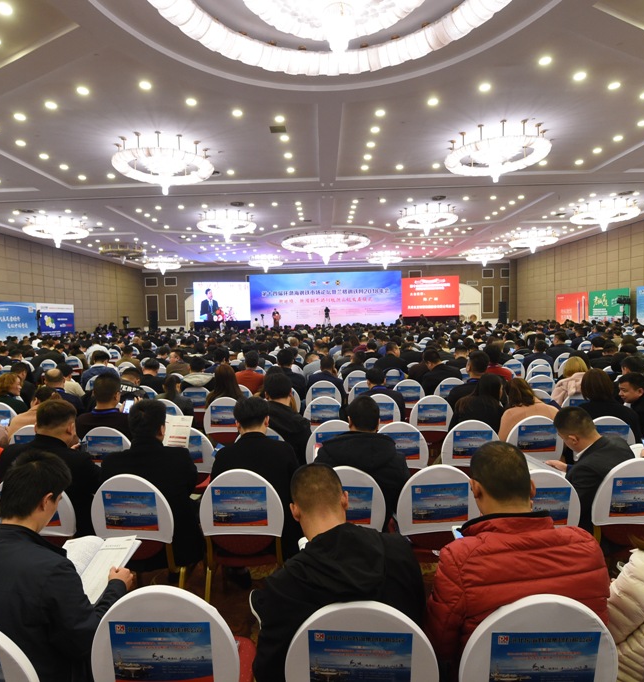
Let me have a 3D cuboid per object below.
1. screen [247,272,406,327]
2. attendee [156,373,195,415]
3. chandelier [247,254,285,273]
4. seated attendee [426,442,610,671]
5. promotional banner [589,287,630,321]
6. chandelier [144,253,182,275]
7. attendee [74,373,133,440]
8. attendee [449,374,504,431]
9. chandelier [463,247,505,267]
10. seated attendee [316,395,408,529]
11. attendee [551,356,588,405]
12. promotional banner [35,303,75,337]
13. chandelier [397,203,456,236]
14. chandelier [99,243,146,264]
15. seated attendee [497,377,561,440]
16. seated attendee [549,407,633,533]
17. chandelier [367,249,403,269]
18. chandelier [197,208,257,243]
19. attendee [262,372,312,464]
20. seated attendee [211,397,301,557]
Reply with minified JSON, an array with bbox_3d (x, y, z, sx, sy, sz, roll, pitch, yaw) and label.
[{"bbox_3d":[0.367,-3.471,39.373,13.200,4.800,0.150,-2,3,0],"label":"screen"},{"bbox_3d":[-1.571,0.925,5.014,0.480,1.180,0.750,-1,3,6],"label":"attendee"},{"bbox_3d":[-4.280,-5.892,34.766,2.650,1.420,2.650,-2,3,0],"label":"chandelier"},{"bbox_3d":[0.600,0.971,1.681,0.580,1.300,0.780,-2,3,-3],"label":"seated attendee"},{"bbox_3d":[17.900,-1.675,28.476,0.100,2.970,3.990,-2,3,0],"label":"promotional banner"},{"bbox_3d":[-12.469,-5.766,35.625,2.930,1.200,2.930,-1,3,0],"label":"chandelier"},{"bbox_3d":[-1.698,0.933,3.913,0.540,1.310,0.750,-1,3,3],"label":"attendee"},{"bbox_3d":[1.209,0.881,3.839,0.470,1.243,0.730,-1,3,3],"label":"attendee"},{"bbox_3d":[12.560,-6.367,35.279,2.930,1.200,2.930,-1,3,0],"label":"chandelier"},{"bbox_3d":[0.235,0.947,2.811,0.550,1.290,0.750,-2,3,0],"label":"seated attendee"},{"bbox_3d":[2.503,0.787,4.779,0.480,1.265,0.730,-1,3,2],"label":"attendee"},{"bbox_3d":[-16.347,-0.772,28.130,0.100,3.000,3.900,-2,3,0],"label":"promotional banner"},{"bbox_3d":[5.092,-5.686,22.009,2.980,1.220,2.980,-2,3,0],"label":"chandelier"},{"bbox_3d":[-12.403,-5.419,28.340,2.900,1.200,2.900,-1,3,0],"label":"chandelier"},{"bbox_3d":[1.689,0.886,3.897,0.490,1.200,0.730,-2,3,-2],"label":"seated attendee"},{"bbox_3d":[1.547,0.958,2.835,0.540,1.170,0.820,-2,3,-20],"label":"seated attendee"},{"bbox_3d":[4.867,-6.180,34.705,2.650,1.420,2.650,-2,3,0],"label":"chandelier"},{"bbox_3d":[-4.536,-5.292,21.638,2.880,1.200,2.880,-1,3,0],"label":"chandelier"},{"bbox_3d":[-0.358,0.894,3.886,0.540,1.290,0.800,-1,3,0],"label":"attendee"},{"bbox_3d":[-0.376,0.954,2.845,0.510,1.285,0.680,-2,3,0],"label":"seated attendee"}]

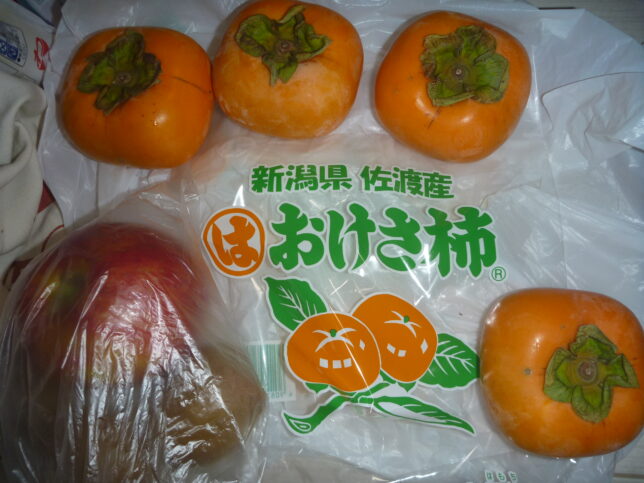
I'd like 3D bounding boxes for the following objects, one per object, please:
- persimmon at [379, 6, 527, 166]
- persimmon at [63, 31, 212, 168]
[{"bbox_3d":[0.068,-0.080,0.273,0.075,0.050,0.075,0,78,0],"label":"persimmon"},{"bbox_3d":[-0.096,-0.074,0.272,0.074,0.050,0.073,8,79,1],"label":"persimmon"}]

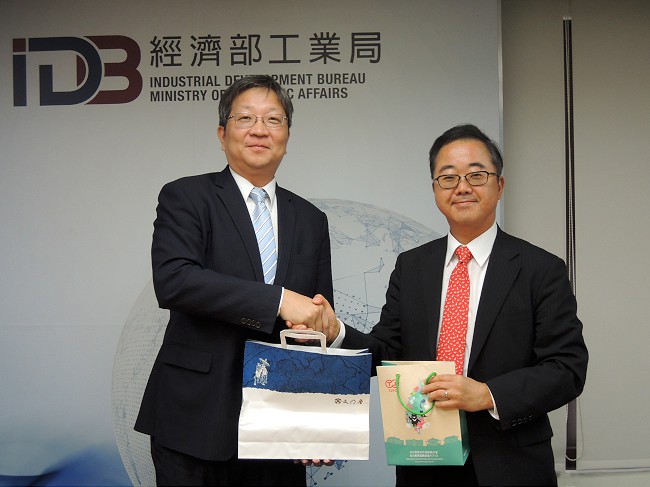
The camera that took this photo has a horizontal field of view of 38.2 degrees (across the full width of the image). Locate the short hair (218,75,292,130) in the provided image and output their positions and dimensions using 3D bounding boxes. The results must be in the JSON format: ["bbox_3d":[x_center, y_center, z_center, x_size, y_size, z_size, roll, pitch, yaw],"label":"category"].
[{"bbox_3d":[-0.176,-0.342,2.356,0.182,0.171,0.209,1,-3,-11],"label":"short hair"}]

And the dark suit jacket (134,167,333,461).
[{"bbox_3d":[-0.219,0.170,2.275,0.490,0.704,0.377,-1,0,-24],"label":"dark suit jacket"}]

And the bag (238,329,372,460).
[{"bbox_3d":[-0.045,0.341,2.132,0.289,0.291,0.107,3,0,3],"label":"bag"}]

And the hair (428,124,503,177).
[{"bbox_3d":[0.344,-0.214,2.295,0.182,0.168,0.209,-6,3,15],"label":"hair"}]

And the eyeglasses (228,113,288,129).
[{"bbox_3d":[-0.174,-0.295,2.326,0.142,0.042,0.141,2,-3,-11],"label":"eyeglasses"}]

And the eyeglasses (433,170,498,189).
[{"bbox_3d":[0.342,-0.149,2.259,0.139,0.042,0.141,-6,2,15],"label":"eyeglasses"}]

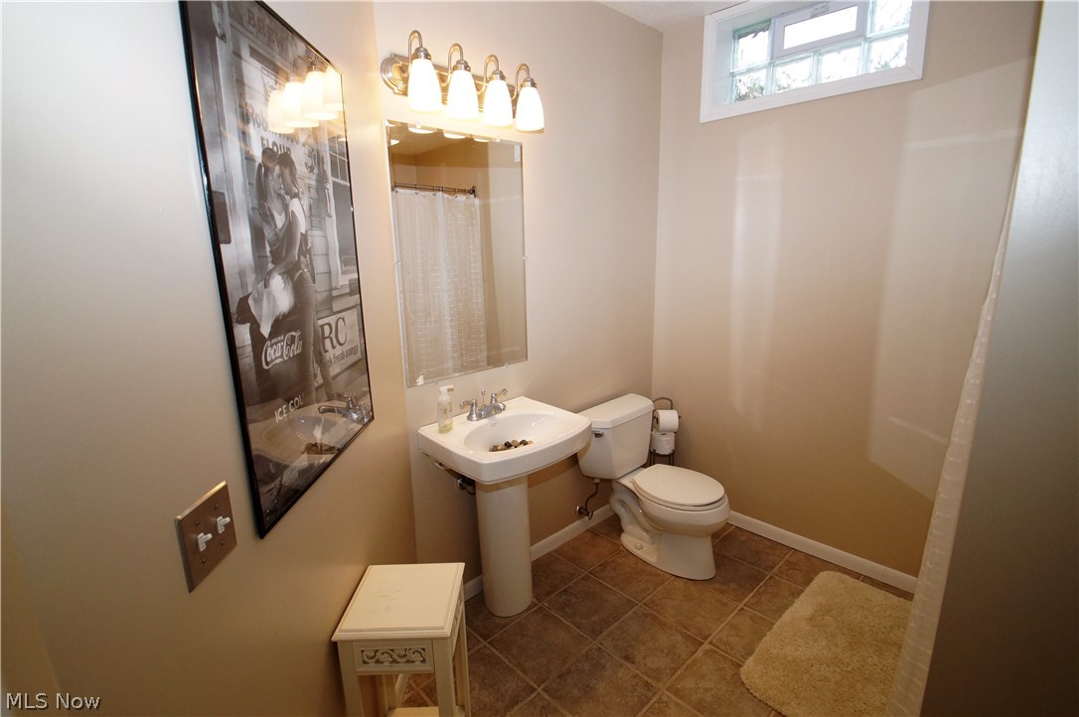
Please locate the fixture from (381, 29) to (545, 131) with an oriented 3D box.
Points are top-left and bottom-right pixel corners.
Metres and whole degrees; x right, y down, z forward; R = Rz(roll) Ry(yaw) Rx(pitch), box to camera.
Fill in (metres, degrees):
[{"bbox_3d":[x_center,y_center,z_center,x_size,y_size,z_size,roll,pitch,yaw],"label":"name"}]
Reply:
[{"bbox_3d":[-0.235,-0.972,1.620,0.600,0.245,0.210,-11,14,-42],"label":"fixture"}]

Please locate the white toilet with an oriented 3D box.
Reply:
[{"bbox_3d":[0.628,0.652,2.314,0.510,0.715,0.735,-11,14,-42],"label":"white toilet"}]

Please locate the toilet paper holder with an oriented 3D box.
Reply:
[{"bbox_3d":[0.743,0.585,2.716,0.165,0.700,0.150,-1,11,0],"label":"toilet paper holder"}]

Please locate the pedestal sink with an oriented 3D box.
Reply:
[{"bbox_3d":[-0.102,0.683,1.820,0.570,0.865,0.500,-11,14,-42],"label":"pedestal sink"}]

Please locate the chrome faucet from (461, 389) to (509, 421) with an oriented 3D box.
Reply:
[{"bbox_3d":[-0.194,0.195,1.835,0.225,0.100,0.150,-11,14,-42],"label":"chrome faucet"}]

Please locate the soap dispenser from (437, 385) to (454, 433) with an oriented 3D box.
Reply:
[{"bbox_3d":[-0.353,0.190,1.671,0.062,0.176,0.056,-4,11,-14],"label":"soap dispenser"}]

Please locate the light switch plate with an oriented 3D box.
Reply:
[{"bbox_3d":[-0.477,0.258,0.660,0.020,0.113,0.112,-2,11,-4],"label":"light switch plate"}]

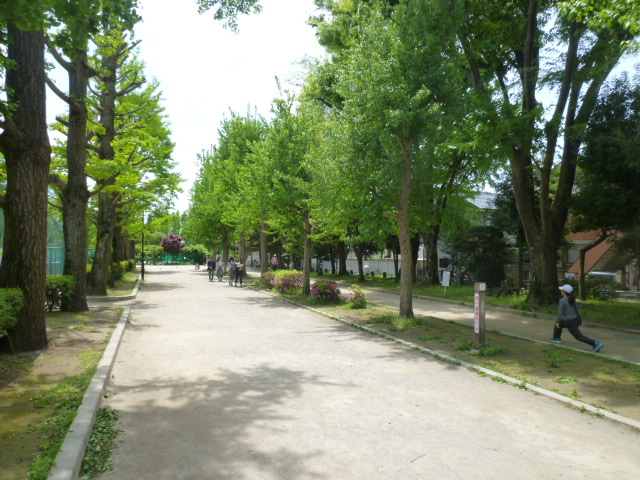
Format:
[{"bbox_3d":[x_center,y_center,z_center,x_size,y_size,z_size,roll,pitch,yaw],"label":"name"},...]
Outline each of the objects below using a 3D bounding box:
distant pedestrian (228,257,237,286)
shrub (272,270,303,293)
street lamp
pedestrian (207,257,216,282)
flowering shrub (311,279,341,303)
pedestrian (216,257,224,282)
[{"bbox_3d":[-4.930,1.804,25.023,0.500,1.610,0.360,1,-2,-18],"label":"distant pedestrian"},{"bbox_3d":[-1.457,1.905,20.414,1.200,0.980,1.200,1,-2,-22],"label":"shrub"},{"bbox_3d":[-11.781,0.227,29.570,0.300,5.000,0.300,1,-2,-22],"label":"street lamp"},{"bbox_3d":[-6.986,1.892,28.723,0.550,1.650,0.360,0,-2,-14],"label":"pedestrian"},{"bbox_3d":[0.207,1.866,16.712,1.000,0.850,0.950,1,-2,-22],"label":"flowering shrub"},{"bbox_3d":[-6.426,1.903,28.623,0.500,1.610,0.350,0,-2,-14],"label":"pedestrian"}]

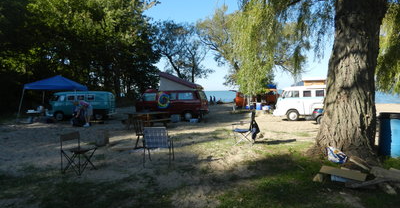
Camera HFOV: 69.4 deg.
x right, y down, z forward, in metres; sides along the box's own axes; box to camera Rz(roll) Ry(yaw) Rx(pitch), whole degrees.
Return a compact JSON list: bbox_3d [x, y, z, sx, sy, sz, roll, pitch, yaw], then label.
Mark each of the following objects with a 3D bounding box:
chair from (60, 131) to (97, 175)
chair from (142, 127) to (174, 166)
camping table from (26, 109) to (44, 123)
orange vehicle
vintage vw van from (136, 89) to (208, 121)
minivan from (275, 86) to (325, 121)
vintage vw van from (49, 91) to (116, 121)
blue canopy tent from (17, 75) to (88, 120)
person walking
[{"bbox_3d":[-2.403,0.934,5.762,0.550,0.810,0.520,1,3,22],"label":"chair"},{"bbox_3d":[-0.873,0.891,6.231,0.580,0.830,0.630,0,3,3],"label":"chair"},{"bbox_3d":[-9.453,0.816,16.584,0.950,0.700,0.620,-1,3,-12],"label":"camping table"},{"bbox_3d":[5.892,-0.539,29.756,4.500,1.950,1.750,-1,3,-10],"label":"orange vehicle"},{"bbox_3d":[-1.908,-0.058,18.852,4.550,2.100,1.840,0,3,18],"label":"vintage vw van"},{"bbox_3d":[6.612,-0.063,17.455,4.280,2.000,1.750,0,3,0],"label":"minivan"},{"bbox_3d":[-7.928,0.110,19.856,4.280,1.930,1.750,-1,3,-15],"label":"vintage vw van"},{"bbox_3d":[-8.361,-0.259,17.137,3.100,2.800,3.100,-1,3,-9],"label":"blue canopy tent"},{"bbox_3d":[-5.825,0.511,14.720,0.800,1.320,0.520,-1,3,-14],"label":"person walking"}]

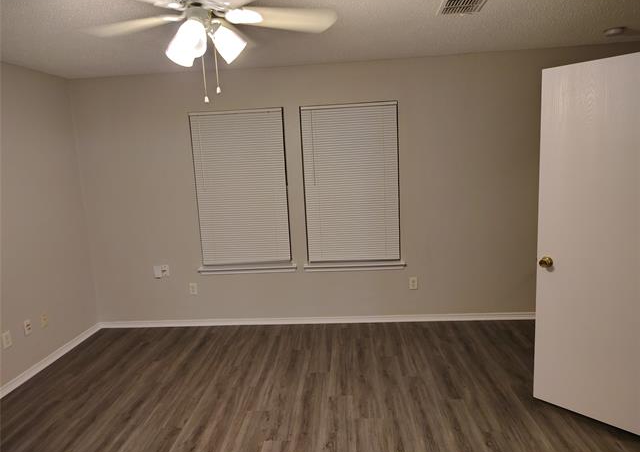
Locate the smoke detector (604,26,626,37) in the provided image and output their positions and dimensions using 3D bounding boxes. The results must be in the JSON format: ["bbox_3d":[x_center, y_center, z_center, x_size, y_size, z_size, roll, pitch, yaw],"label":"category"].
[{"bbox_3d":[2.183,-1.434,3.286,0.140,0.037,0.140,-2,9,4],"label":"smoke detector"}]

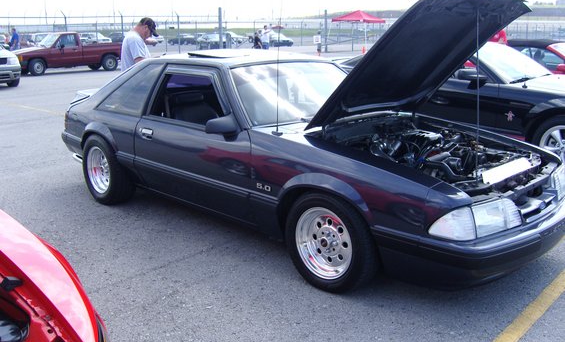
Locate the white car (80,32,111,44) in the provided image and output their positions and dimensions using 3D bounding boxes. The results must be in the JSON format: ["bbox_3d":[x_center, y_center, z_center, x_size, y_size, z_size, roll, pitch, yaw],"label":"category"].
[{"bbox_3d":[-22.531,-15.647,66.000,4.700,1.470,1.800,8,16,29],"label":"white car"}]

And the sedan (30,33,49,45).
[{"bbox_3d":[-25.833,-14.214,60.000,4.600,1.470,1.800,6,15,21],"label":"sedan"}]

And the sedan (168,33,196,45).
[{"bbox_3d":[-13.871,-18.199,77.000,4.600,1.430,1.780,12,18,39],"label":"sedan"}]

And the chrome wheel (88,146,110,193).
[{"bbox_3d":[-1.580,-0.015,5.006,0.430,0.430,0.180,13,18,41],"label":"chrome wheel"}]

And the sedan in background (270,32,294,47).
[{"bbox_3d":[-0.744,-13.998,59.000,1.800,1.470,4.650,-13,19,-43],"label":"sedan in background"}]

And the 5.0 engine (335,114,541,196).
[{"bbox_3d":[0.982,0.003,3.653,1.000,0.450,1.100,13,18,41],"label":"5.0 engine"}]

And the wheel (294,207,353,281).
[{"bbox_3d":[0.294,0.414,3.326,0.430,0.430,0.170,13,18,41],"label":"wheel"}]

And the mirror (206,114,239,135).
[{"bbox_3d":[-0.375,-0.301,3.598,0.140,0.140,0.200,13,18,41],"label":"mirror"}]

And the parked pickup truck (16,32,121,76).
[{"bbox_3d":[-8.200,-4.590,21.450,4.550,1.550,1.670,-11,18,-39],"label":"parked pickup truck"}]

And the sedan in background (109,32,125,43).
[{"bbox_3d":[-20.274,-16.158,68.000,4.600,1.470,1.800,9,16,31],"label":"sedan in background"}]

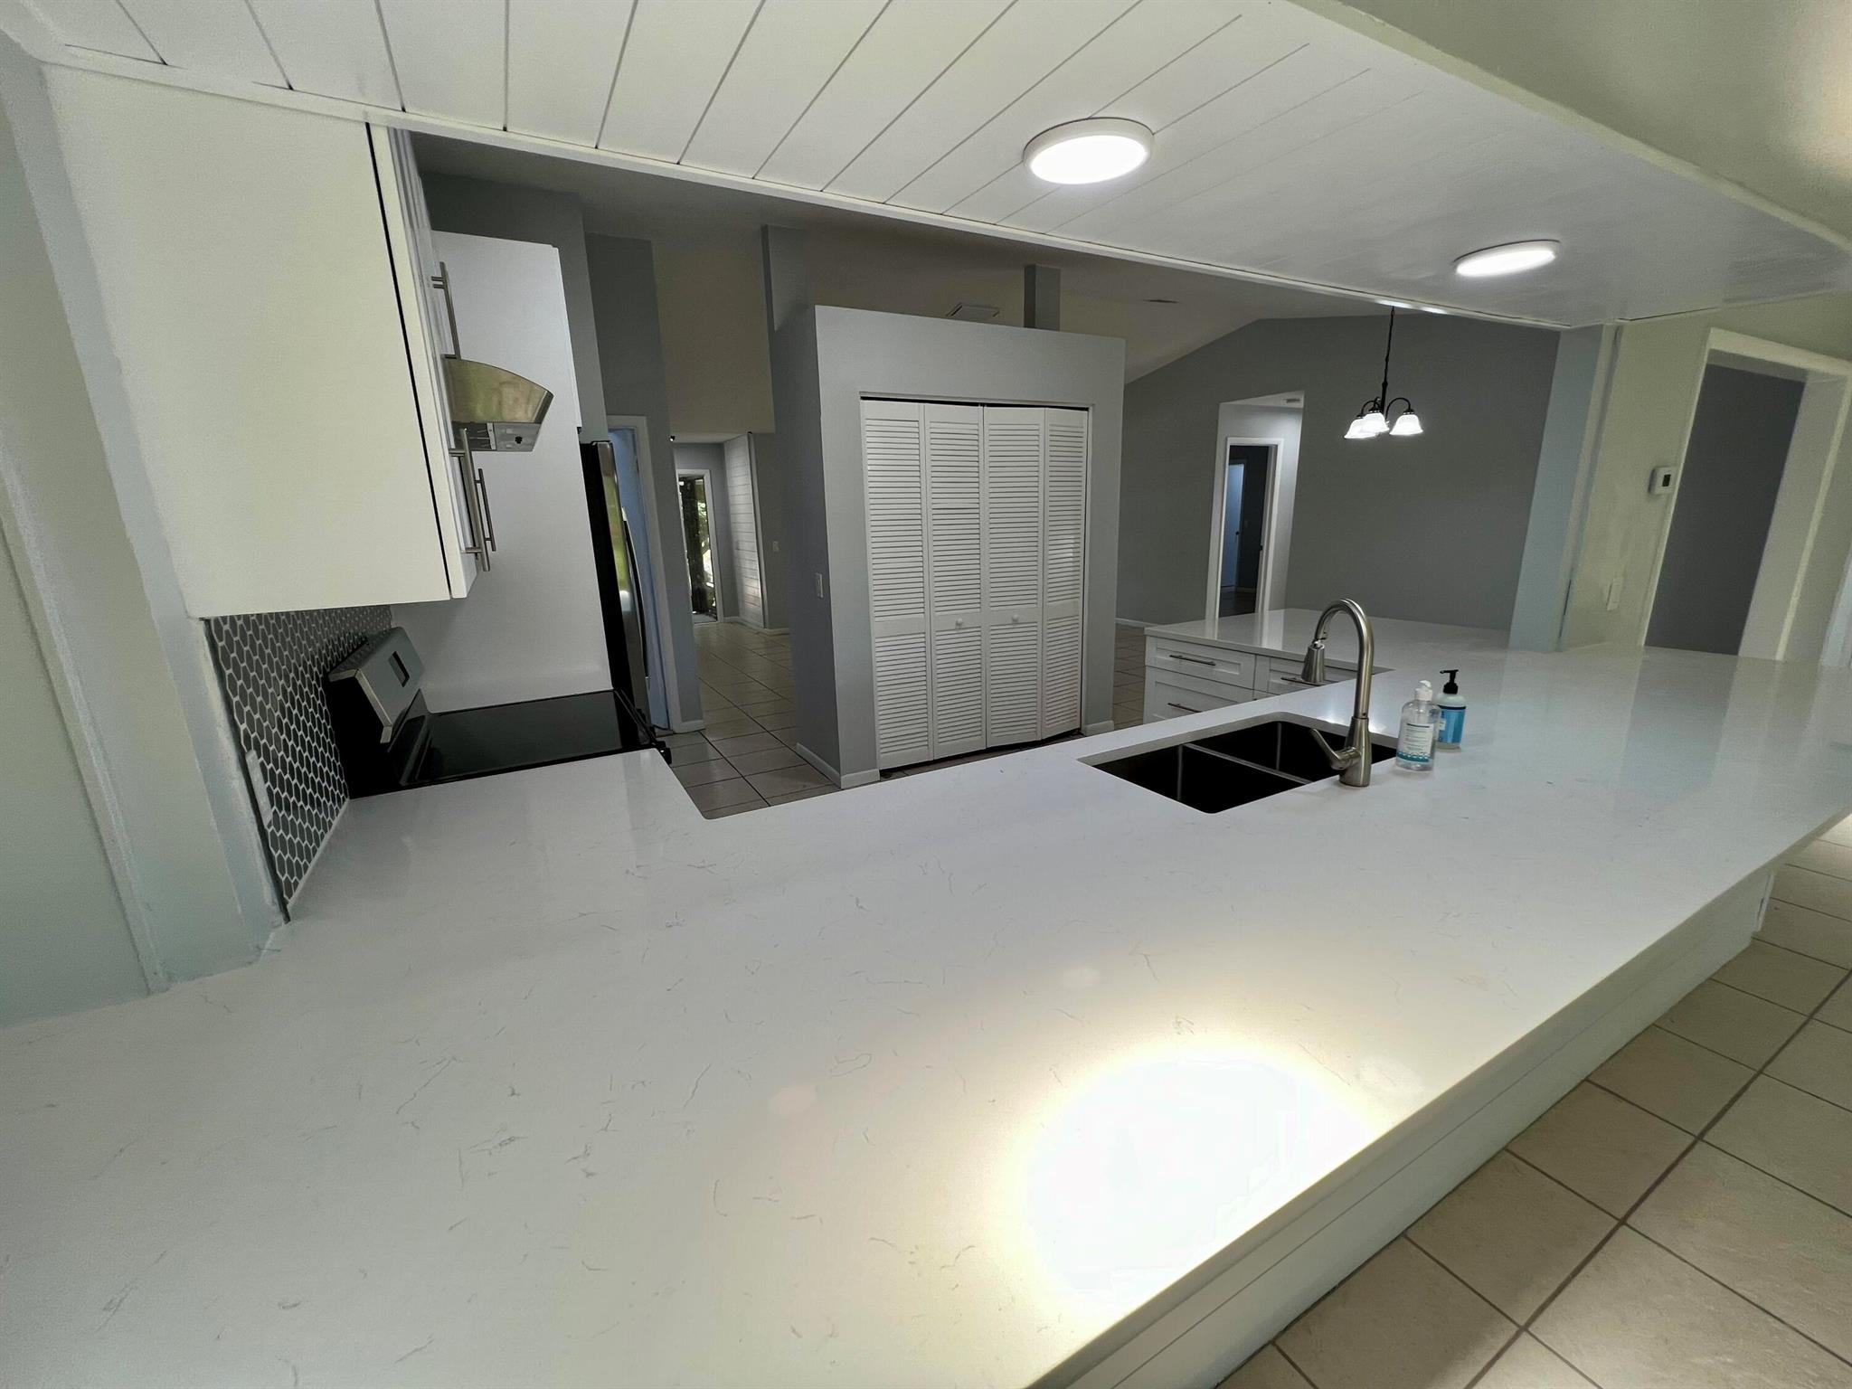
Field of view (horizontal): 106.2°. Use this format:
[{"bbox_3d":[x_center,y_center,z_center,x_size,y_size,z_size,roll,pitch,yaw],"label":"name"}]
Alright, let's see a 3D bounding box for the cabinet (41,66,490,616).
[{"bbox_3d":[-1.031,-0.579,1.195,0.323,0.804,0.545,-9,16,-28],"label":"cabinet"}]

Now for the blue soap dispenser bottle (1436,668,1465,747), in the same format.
[{"bbox_3d":[1.268,0.028,1.675,0.069,0.183,0.071,0,14,6],"label":"blue soap dispenser bottle"}]

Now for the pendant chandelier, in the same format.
[{"bbox_3d":[2.765,-1.993,4.144,0.528,0.876,0.511,-9,16,-28],"label":"pendant chandelier"}]

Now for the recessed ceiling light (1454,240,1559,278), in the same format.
[{"bbox_3d":[1.389,-1.043,1.665,0.203,0.026,0.196,-9,16,-28],"label":"recessed ceiling light"}]

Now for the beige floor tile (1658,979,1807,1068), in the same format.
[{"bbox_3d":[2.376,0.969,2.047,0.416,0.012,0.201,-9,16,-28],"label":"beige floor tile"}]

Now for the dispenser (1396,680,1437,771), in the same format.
[{"bbox_3d":[1.100,0.064,1.547,0.061,0.191,0.079,-14,19,-42],"label":"dispenser"}]

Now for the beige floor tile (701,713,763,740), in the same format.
[{"bbox_3d":[-1.437,0.264,5.157,0.414,0.012,0.412,-9,16,-28],"label":"beige floor tile"}]

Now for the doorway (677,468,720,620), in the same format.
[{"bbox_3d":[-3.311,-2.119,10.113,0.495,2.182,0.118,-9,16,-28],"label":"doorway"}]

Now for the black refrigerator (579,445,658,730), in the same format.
[{"bbox_3d":[-1.543,-0.025,2.756,0.742,1.776,0.864,-9,16,-28],"label":"black refrigerator"}]

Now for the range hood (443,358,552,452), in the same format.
[{"bbox_3d":[-1.268,-0.728,1.774,0.518,0.144,0.737,-9,16,-28],"label":"range hood"}]

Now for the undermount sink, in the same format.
[{"bbox_3d":[0.789,0.269,1.681,0.772,0.205,0.403,-9,16,-28],"label":"undermount sink"}]

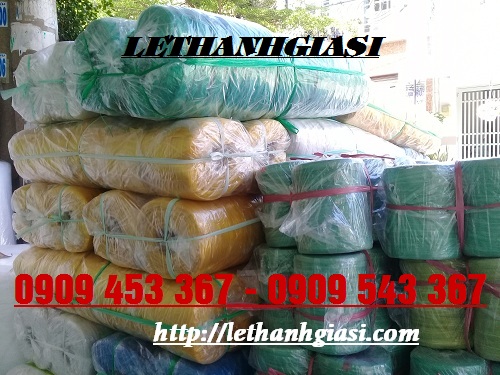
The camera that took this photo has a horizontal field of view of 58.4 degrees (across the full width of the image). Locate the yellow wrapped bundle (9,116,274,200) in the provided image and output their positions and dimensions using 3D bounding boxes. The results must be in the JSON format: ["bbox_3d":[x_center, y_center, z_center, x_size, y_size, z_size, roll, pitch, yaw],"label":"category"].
[{"bbox_3d":[-0.472,-0.128,1.952,1.136,0.256,0.540,3,6,37],"label":"yellow wrapped bundle"}]

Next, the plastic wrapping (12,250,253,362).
[{"bbox_3d":[-0.402,0.360,1.702,1.058,0.249,0.535,3,6,36],"label":"plastic wrapping"}]

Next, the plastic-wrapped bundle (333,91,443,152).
[{"bbox_3d":[0.959,-0.412,3.124,0.966,0.213,0.383,18,-6,-32],"label":"plastic-wrapped bundle"}]

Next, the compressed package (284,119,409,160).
[{"bbox_3d":[0.535,-0.200,2.485,1.108,0.256,0.525,3,2,-44],"label":"compressed package"}]

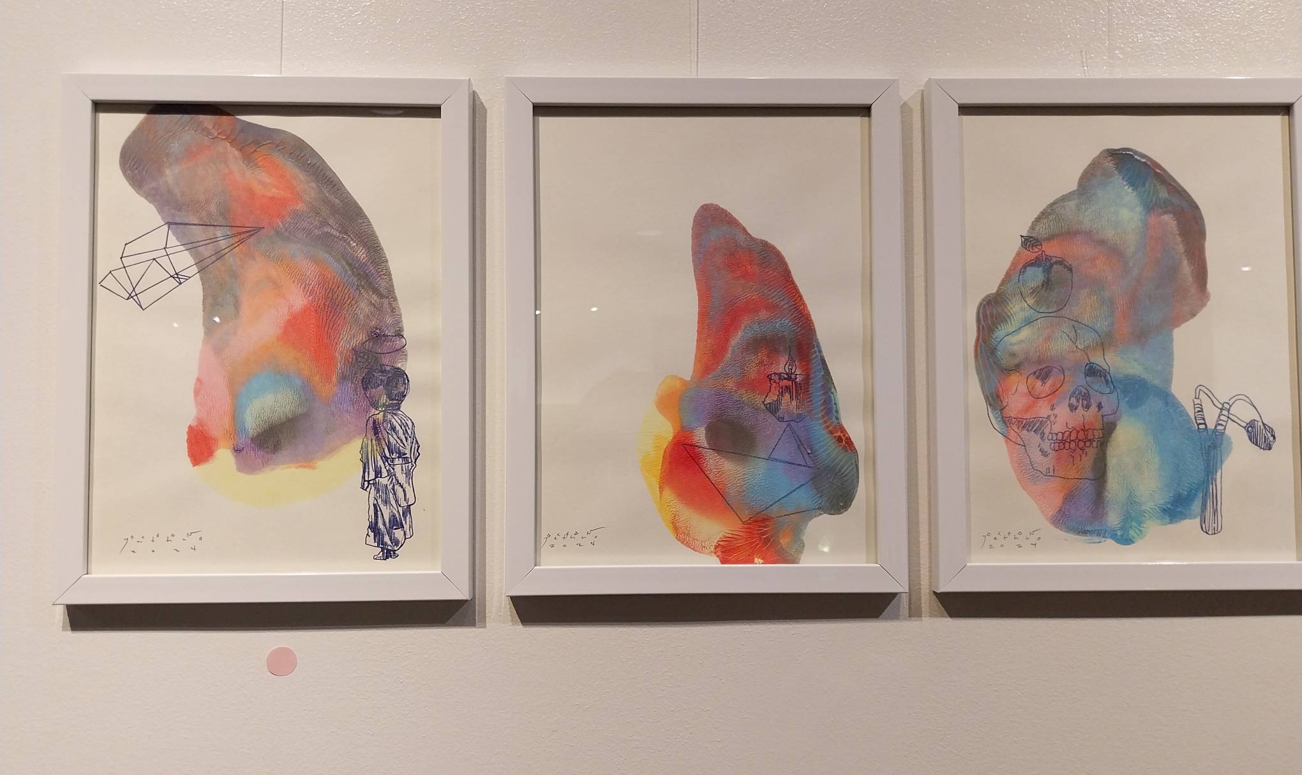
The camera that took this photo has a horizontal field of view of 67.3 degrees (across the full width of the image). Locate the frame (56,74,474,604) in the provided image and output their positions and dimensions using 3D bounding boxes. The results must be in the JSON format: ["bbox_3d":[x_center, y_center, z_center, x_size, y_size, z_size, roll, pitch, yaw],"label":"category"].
[{"bbox_3d":[-0.317,-0.041,0.812,0.333,0.433,0.021,0,-2,-2],"label":"frame"}]

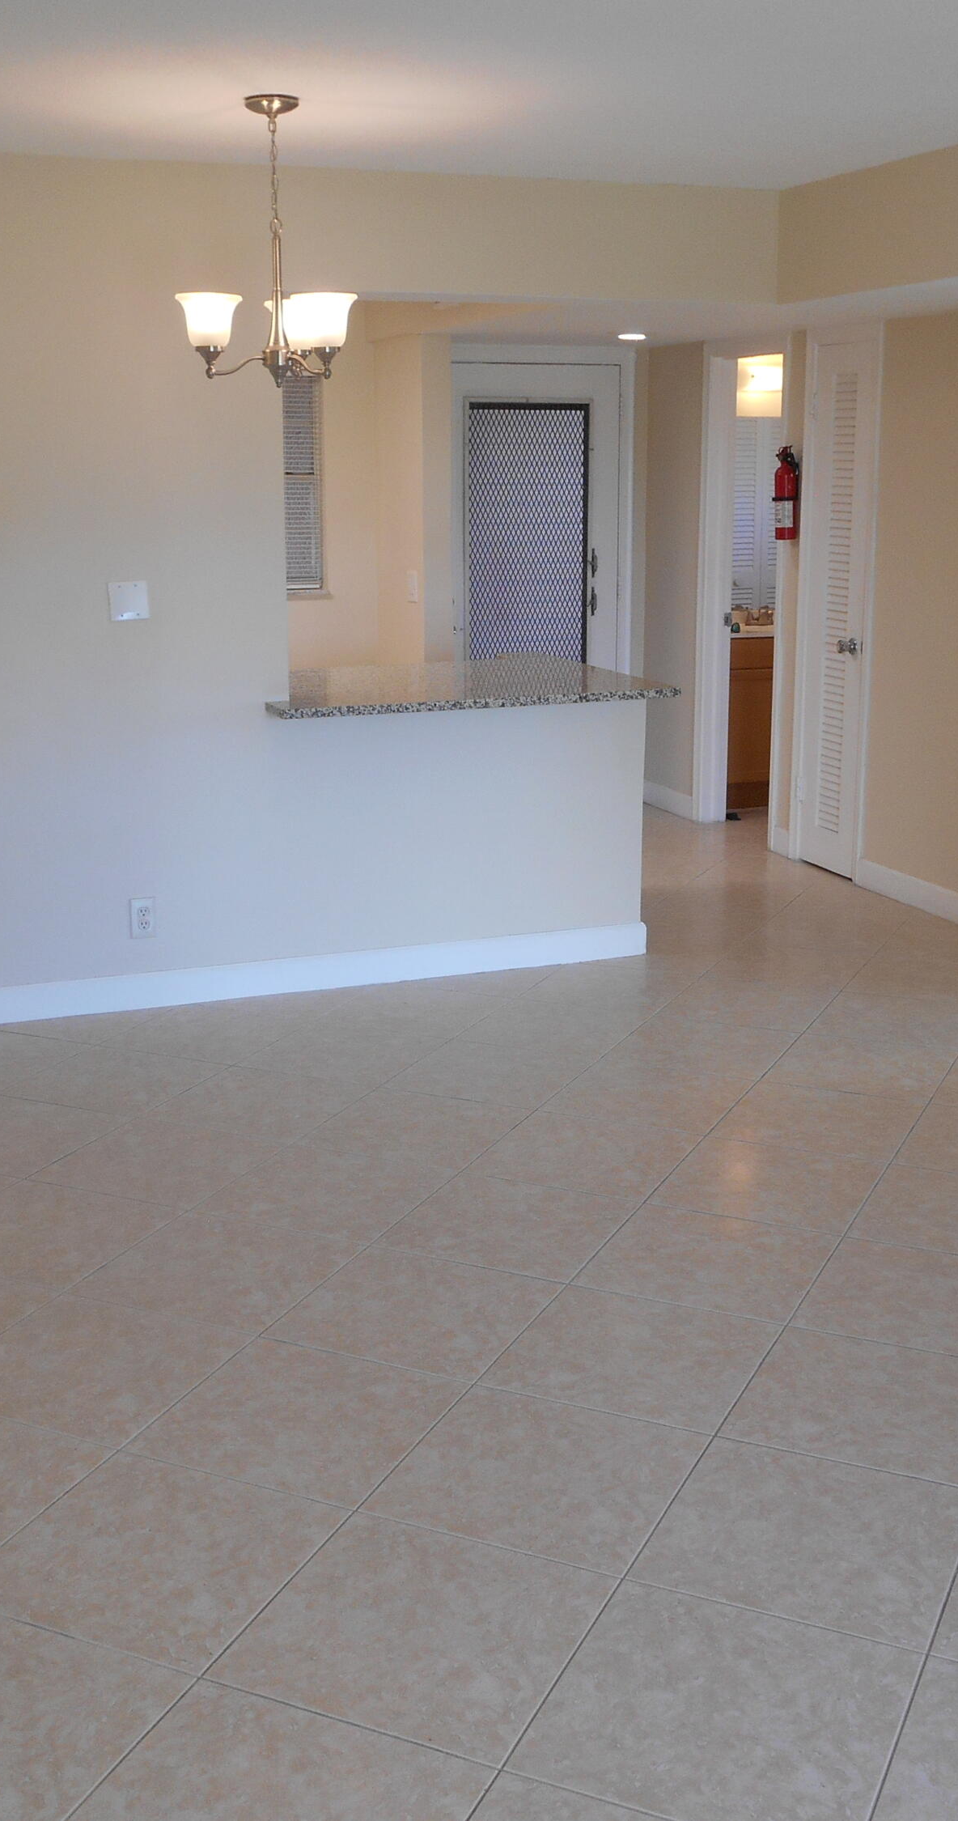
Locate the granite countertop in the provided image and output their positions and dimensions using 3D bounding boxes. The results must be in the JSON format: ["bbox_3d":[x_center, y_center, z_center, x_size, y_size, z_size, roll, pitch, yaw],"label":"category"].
[{"bbox_3d":[-0.151,-0.747,6.045,1.315,0.033,1.100,-6,15,-20],"label":"granite countertop"}]

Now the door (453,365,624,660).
[{"bbox_3d":[0.287,-1.471,8.395,0.876,2.060,0.080,-6,15,-20],"label":"door"}]

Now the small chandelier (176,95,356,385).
[{"bbox_3d":[-0.497,-1.558,4.276,0.435,0.628,0.435,-2,14,-6],"label":"small chandelier"}]

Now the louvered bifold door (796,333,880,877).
[{"bbox_3d":[1.401,-1.163,7.142,0.045,2.050,0.440,-6,15,-20],"label":"louvered bifold door"}]

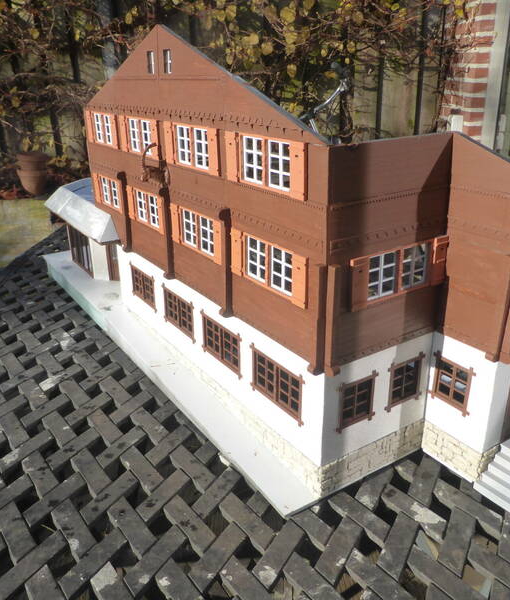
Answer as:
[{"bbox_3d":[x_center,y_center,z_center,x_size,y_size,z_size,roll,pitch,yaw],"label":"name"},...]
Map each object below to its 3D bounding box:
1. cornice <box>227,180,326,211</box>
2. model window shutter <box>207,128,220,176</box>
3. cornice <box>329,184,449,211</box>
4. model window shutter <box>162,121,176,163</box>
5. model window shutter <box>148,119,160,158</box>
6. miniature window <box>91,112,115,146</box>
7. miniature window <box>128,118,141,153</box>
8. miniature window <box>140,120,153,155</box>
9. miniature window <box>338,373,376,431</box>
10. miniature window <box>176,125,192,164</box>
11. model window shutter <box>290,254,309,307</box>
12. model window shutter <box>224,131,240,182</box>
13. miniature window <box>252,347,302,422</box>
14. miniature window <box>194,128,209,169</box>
[{"bbox_3d":[0.019,-0.108,0.569,0.004,0.007,0.176,-14,25,-30],"label":"cornice"},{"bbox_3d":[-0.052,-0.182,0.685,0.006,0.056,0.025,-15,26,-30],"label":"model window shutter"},{"bbox_3d":[0.124,-0.090,0.483,0.148,0.008,0.007,-14,26,-30],"label":"cornice"},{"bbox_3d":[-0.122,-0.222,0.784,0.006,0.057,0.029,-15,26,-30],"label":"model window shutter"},{"bbox_3d":[-0.128,-0.203,0.705,0.006,0.049,0.025,-14,26,-30],"label":"model window shutter"},{"bbox_3d":[-0.276,-0.308,1.003,0.009,0.055,0.103,-15,26,-30],"label":"miniature window"},{"bbox_3d":[-0.192,-0.262,0.883,0.008,0.050,0.038,-15,26,-30],"label":"miniature window"},{"bbox_3d":[-0.166,-0.247,0.846,0.008,0.050,0.036,-15,26,-30],"label":"miniature window"},{"bbox_3d":[0.109,0.108,0.601,0.051,0.061,0.007,-14,25,-30],"label":"miniature window"},{"bbox_3d":[-0.096,-0.208,0.747,0.008,0.050,0.039,-15,26,-30],"label":"miniature window"},{"bbox_3d":[0.041,-0.016,0.503,0.006,0.049,0.025,-14,26,-30],"label":"model window shutter"},{"bbox_3d":[-0.024,-0.159,0.618,0.004,0.052,0.025,-14,25,-30],"label":"model window shutter"},{"bbox_3d":[0.021,0.090,0.585,0.006,0.054,0.094,-14,26,-30],"label":"miniature window"},{"bbox_3d":[-0.069,-0.193,0.710,0.008,0.050,0.037,-15,26,-30],"label":"miniature window"}]

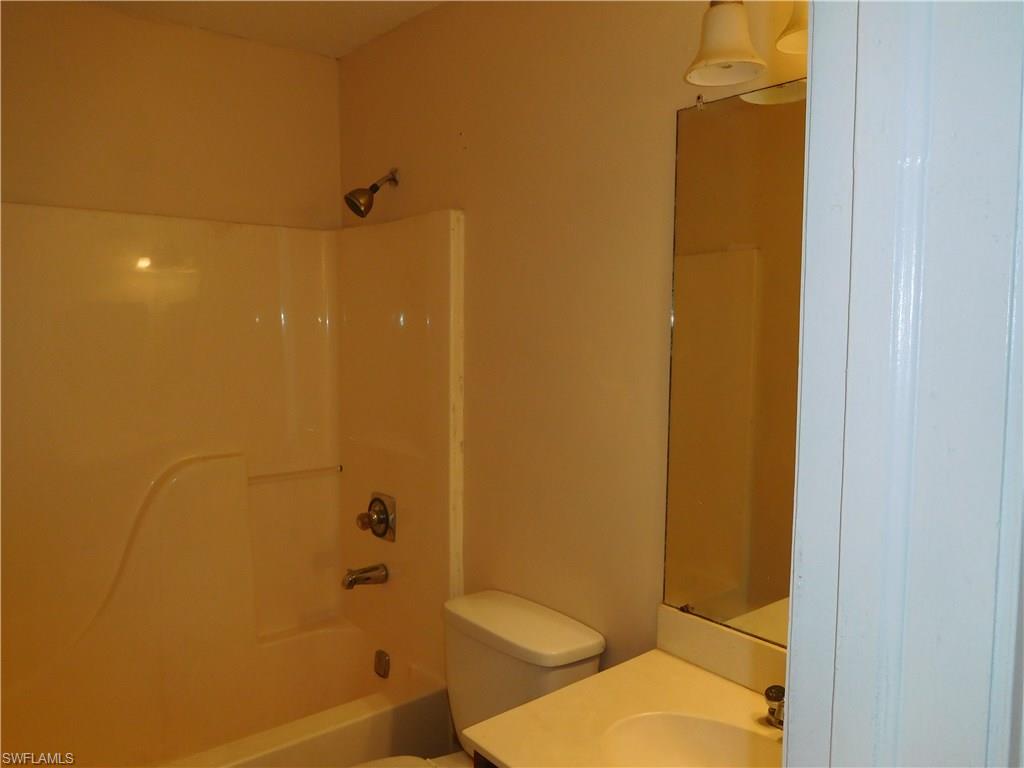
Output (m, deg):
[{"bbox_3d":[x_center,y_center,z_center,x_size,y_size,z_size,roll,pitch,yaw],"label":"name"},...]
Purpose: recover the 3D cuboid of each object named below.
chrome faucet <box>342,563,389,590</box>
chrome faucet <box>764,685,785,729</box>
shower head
[{"bbox_3d":[-0.480,0.637,2.423,0.150,0.064,0.058,-4,6,-39],"label":"chrome faucet"},{"bbox_3d":[0.486,0.571,1.262,0.125,0.072,0.155,-4,6,-39],"label":"chrome faucet"},{"bbox_3d":[-0.444,-0.606,2.333,0.180,0.165,0.080,-4,6,-39],"label":"shower head"}]

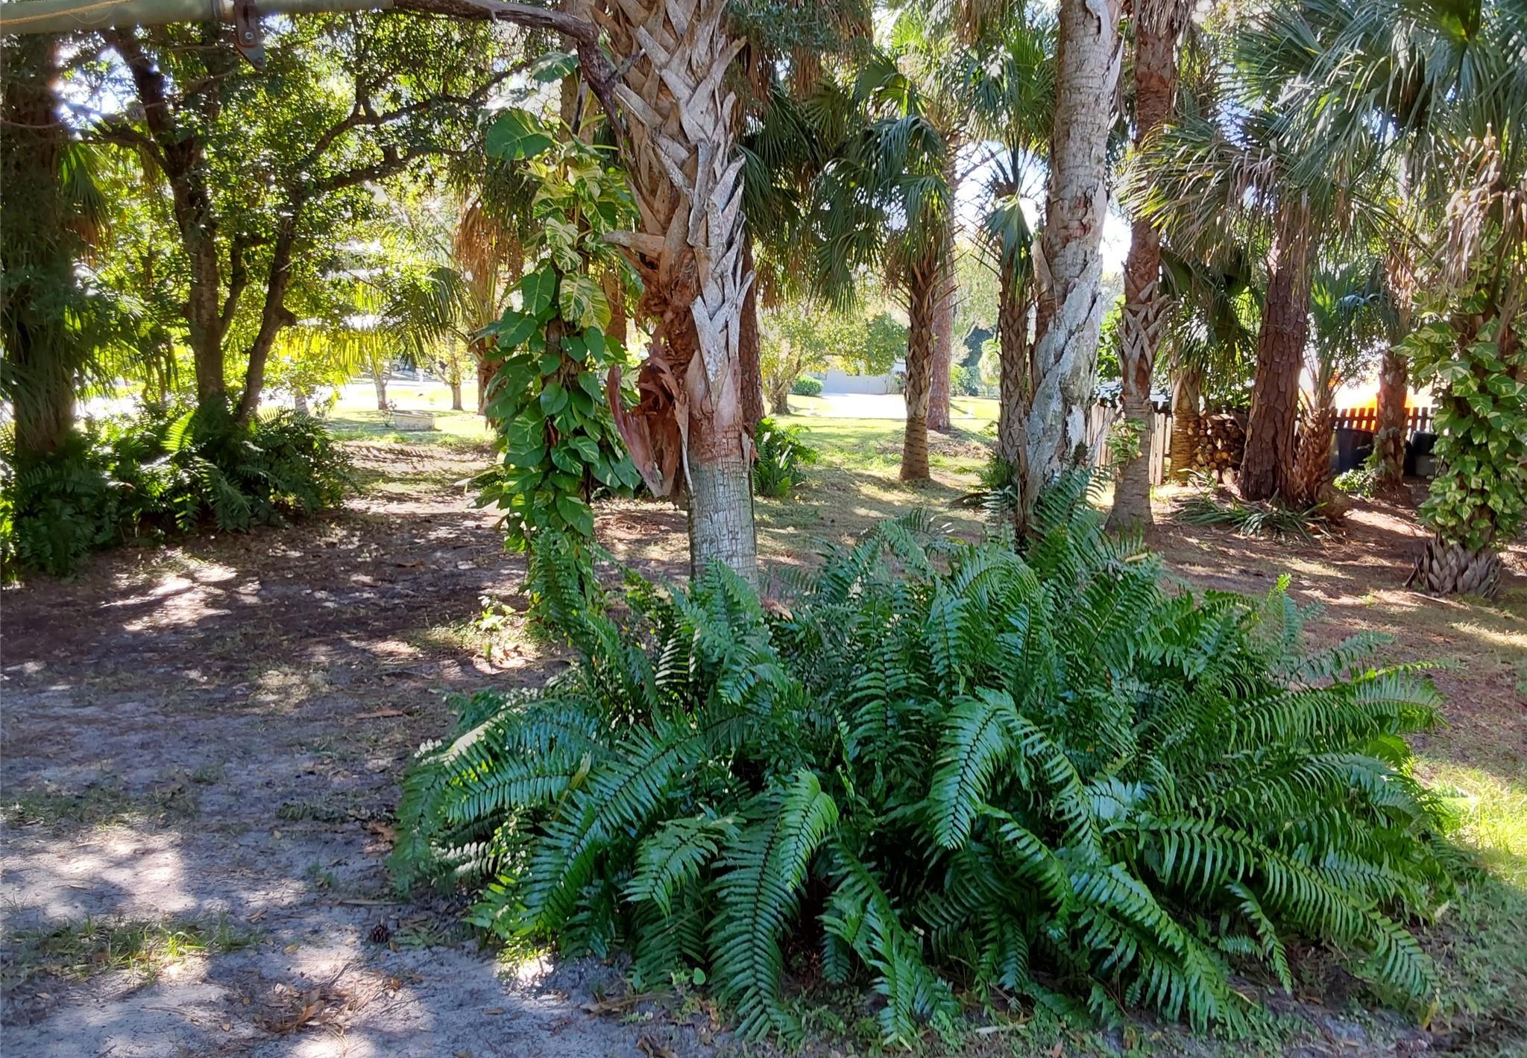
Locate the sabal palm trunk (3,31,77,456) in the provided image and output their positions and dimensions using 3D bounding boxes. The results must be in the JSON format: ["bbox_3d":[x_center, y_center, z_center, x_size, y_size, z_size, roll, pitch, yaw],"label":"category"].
[{"bbox_3d":[-5.505,-2.015,9.419,0.480,3.417,0.480,0,7,0],"label":"sabal palm trunk"}]

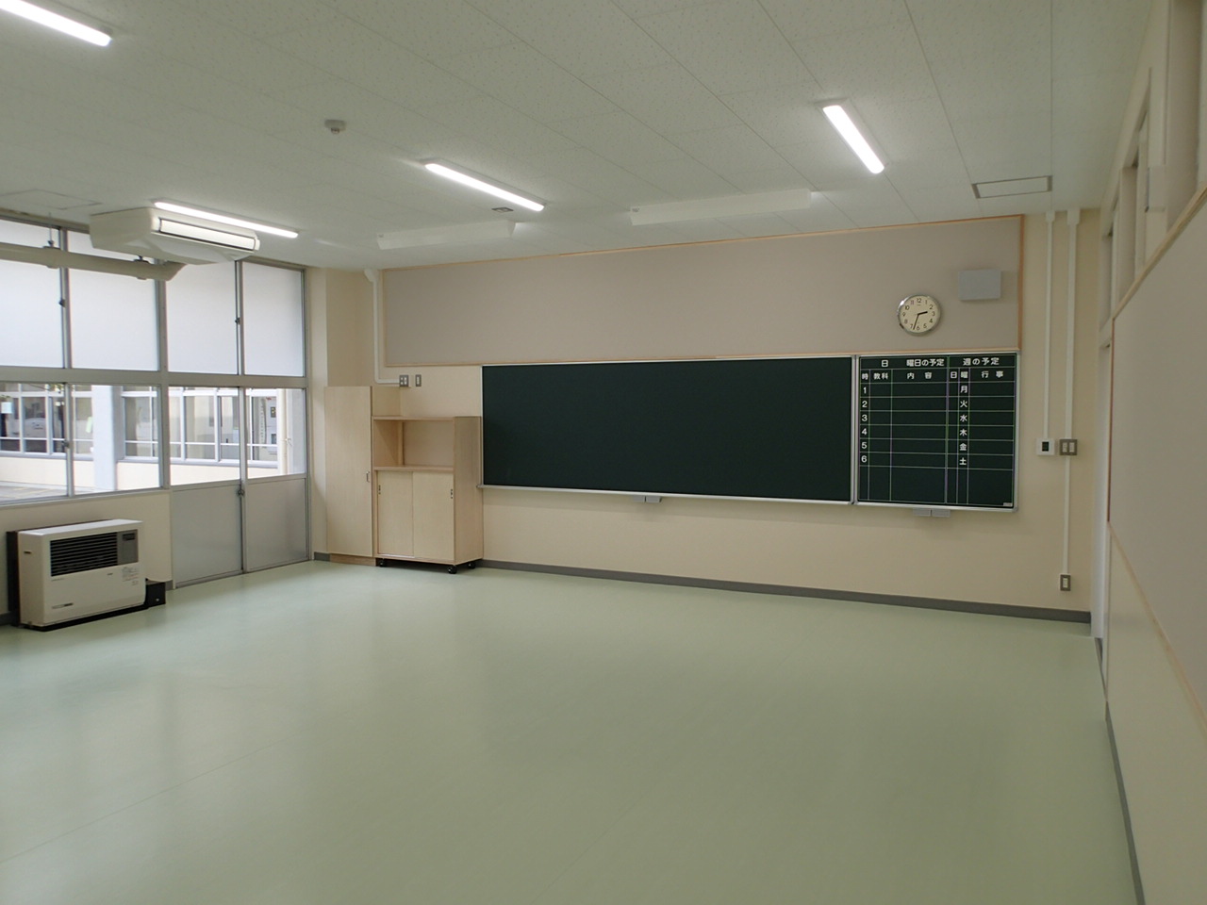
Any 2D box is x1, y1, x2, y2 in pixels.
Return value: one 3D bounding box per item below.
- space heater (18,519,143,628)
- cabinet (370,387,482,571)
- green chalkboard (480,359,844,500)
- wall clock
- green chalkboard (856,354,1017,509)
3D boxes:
[{"bbox_3d":[-3.891,0.897,6.528,0.301,0.683,0.774,1,3,27],"label":"space heater"},{"bbox_3d":[-1.746,0.344,8.676,0.984,1.582,0.448,1,3,27],"label":"cabinet"},{"bbox_3d":[0.393,-0.218,7.820,3.607,1.202,0.063,1,3,27],"label":"green chalkboard"},{"bbox_3d":[2.440,-1.069,6.750,0.324,0.323,0.047,1,3,27],"label":"wall clock"},{"bbox_3d":[2.548,-0.162,6.734,1.190,1.202,0.063,1,3,27],"label":"green chalkboard"}]

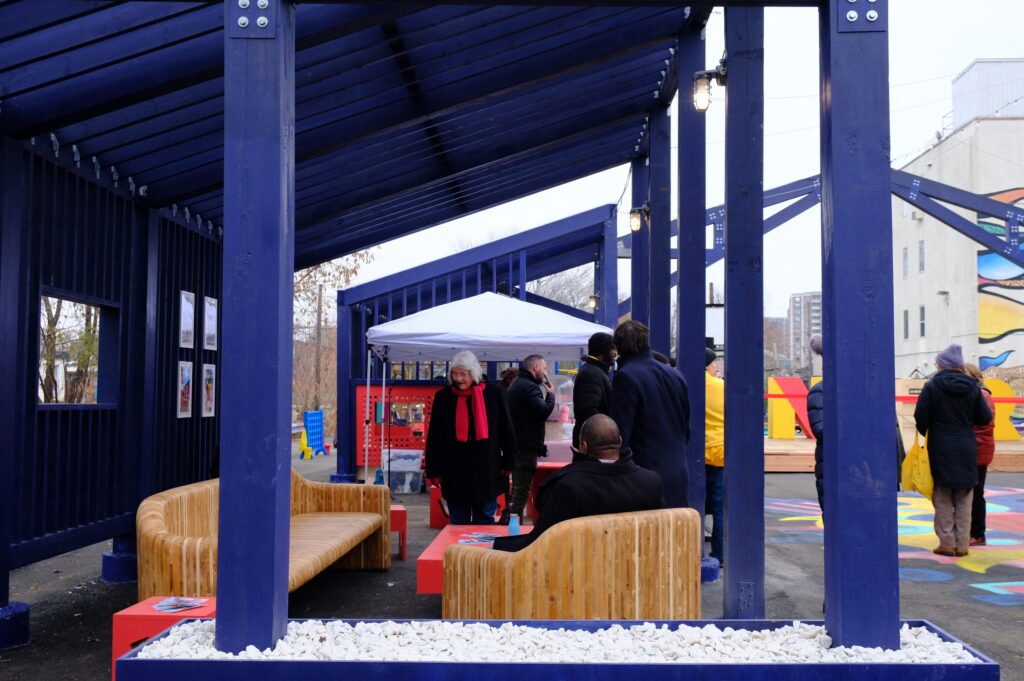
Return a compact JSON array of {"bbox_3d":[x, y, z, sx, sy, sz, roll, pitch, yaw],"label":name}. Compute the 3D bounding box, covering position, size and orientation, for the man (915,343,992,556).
[{"bbox_3d":[3.640,0.901,8.220,0.630,1.730,0.400,2,-4,-20],"label":"man"}]

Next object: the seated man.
[{"bbox_3d":[0.290,0.932,4.600,0.700,1.190,0.880,2,-4,-22],"label":"seated man"}]

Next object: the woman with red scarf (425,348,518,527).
[{"bbox_3d":[-0.293,0.880,7.200,0.650,1.635,0.420,0,-3,6],"label":"woman with red scarf"}]

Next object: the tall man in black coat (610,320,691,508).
[{"bbox_3d":[0.912,0.769,6.550,0.520,1.800,0.360,2,-3,-25],"label":"tall man in black coat"}]

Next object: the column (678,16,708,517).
[{"bbox_3d":[1.265,-0.302,6.960,0.175,3.710,0.175,0,-3,2],"label":"column"}]

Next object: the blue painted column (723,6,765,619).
[{"bbox_3d":[1.231,-0.395,5.300,0.190,3.760,0.190,0,-3,0],"label":"blue painted column"}]

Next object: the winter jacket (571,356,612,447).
[{"bbox_3d":[0.630,0.520,7.600,0.380,0.775,0.540,2,-4,-30],"label":"winter jacket"}]

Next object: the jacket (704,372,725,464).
[{"bbox_3d":[1.537,0.590,7.700,0.500,0.720,0.380,-2,-4,37],"label":"jacket"}]

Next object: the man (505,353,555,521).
[{"bbox_3d":[0.157,0.959,9.450,0.420,1.710,0.470,2,-4,-34],"label":"man"}]

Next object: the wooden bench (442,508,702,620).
[{"bbox_3d":[0.295,1.186,4.970,1.200,0.800,0.760,0,-3,1],"label":"wooden bench"}]

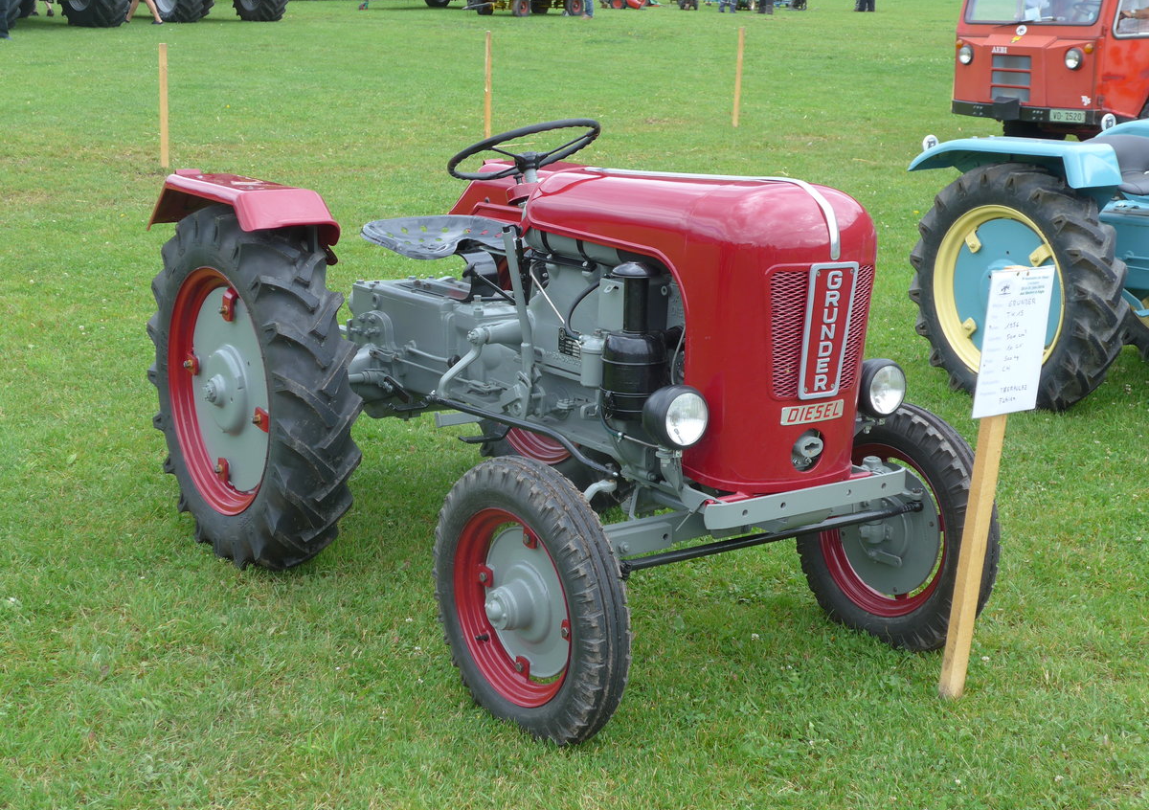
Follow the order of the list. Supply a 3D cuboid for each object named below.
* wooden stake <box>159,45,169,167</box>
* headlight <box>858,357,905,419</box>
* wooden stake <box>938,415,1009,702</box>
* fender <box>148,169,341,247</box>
[{"bbox_3d":[-2.775,-2.019,11.670,0.050,0.827,0.036,3,15,0],"label":"wooden stake"},{"bbox_3d":[0.687,-0.039,3.865,0.130,0.130,0.110,-8,19,-34],"label":"headlight"},{"bbox_3d":[0.871,0.182,3.695,0.050,0.980,0.034,-9,21,-39],"label":"wooden stake"},{"bbox_3d":[-0.895,-0.508,4.597,0.270,0.220,0.690,-8,19,-34],"label":"fender"}]

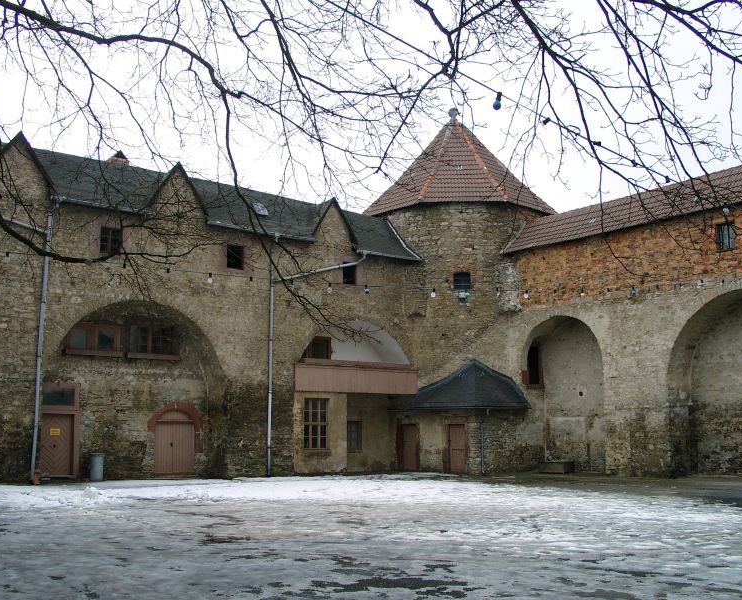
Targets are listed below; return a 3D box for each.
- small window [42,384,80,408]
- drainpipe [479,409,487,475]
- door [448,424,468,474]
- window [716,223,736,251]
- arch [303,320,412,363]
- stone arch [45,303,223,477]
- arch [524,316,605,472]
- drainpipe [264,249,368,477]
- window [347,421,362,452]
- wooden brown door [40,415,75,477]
[{"bbox_3d":[-10.549,3.275,26.673,1.199,0.741,0.150,7,-12,-34],"label":"small window"},{"bbox_3d":[4.230,5.367,29.754,0.220,2.461,0.220,0,-10,0],"label":"drainpipe"},{"bbox_3d":[3.433,5.891,31.043,0.150,1.922,0.971,9,-13,-43],"label":"door"},{"bbox_3d":[12.280,-2.183,27.228,0.200,0.984,0.683,9,-13,-41],"label":"window"},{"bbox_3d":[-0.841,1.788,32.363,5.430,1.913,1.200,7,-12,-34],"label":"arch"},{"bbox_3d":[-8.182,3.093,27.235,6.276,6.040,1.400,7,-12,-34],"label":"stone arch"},{"bbox_3d":[8.117,3.822,31.828,1.300,6.229,3.875,9,-13,-41],"label":"arch"},{"bbox_3d":[-2.001,2.379,30.642,4.599,8.797,0.200,7,-12,-34],"label":"drainpipe"},{"bbox_3d":[-0.713,5.740,33.058,0.753,1.326,0.150,7,-12,-34],"label":"window"},{"bbox_3d":[-10.524,4.864,26.419,1.140,2.074,0.150,7,-12,-34],"label":"wooden brown door"}]

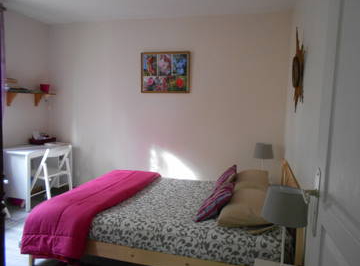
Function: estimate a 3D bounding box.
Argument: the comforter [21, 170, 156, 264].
[{"bbox_3d":[-0.750,0.713,2.743,0.695,0.403,1.481,3,6,15],"label":"comforter"}]

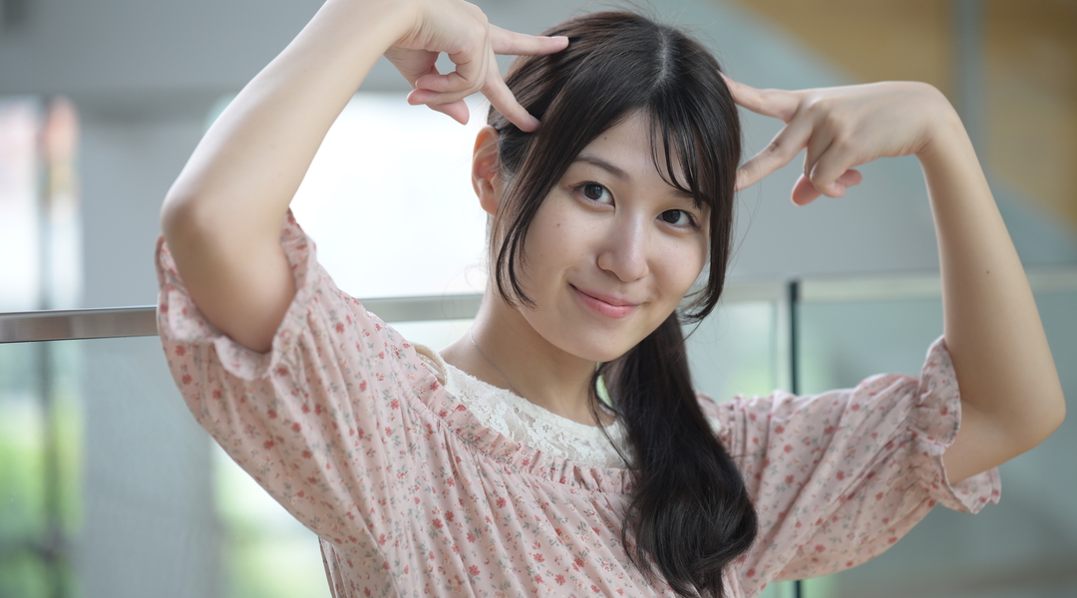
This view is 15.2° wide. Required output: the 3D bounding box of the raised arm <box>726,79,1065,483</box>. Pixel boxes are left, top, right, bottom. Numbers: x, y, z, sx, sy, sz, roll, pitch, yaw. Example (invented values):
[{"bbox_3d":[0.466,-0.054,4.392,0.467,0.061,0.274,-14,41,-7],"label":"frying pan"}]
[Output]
[{"bbox_3d":[0.237,-0.012,2.680,0.228,0.270,0.170,-1,2,0],"label":"raised arm"}]

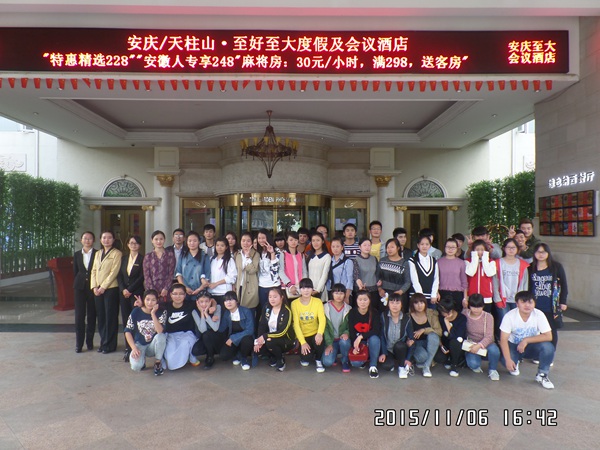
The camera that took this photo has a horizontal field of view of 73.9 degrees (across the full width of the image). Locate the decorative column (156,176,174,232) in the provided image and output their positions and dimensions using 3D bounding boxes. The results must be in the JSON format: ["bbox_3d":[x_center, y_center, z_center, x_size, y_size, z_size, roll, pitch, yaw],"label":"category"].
[{"bbox_3d":[-4.704,0.015,14.100,0.600,3.602,0.600,0,0,0],"label":"decorative column"}]

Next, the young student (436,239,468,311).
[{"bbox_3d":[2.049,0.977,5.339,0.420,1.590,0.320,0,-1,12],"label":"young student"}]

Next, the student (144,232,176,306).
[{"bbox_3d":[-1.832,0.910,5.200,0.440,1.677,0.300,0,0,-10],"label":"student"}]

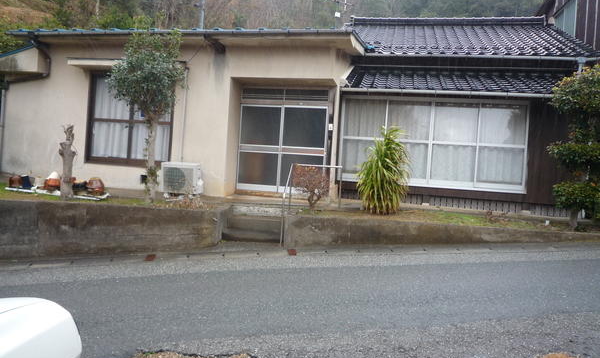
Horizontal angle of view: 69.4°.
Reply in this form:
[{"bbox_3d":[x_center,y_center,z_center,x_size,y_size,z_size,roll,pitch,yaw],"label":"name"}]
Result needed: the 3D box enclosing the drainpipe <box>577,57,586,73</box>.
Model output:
[{"bbox_3d":[5.587,-2.253,8.600,0.170,0.380,0.150,4,0,10],"label":"drainpipe"}]

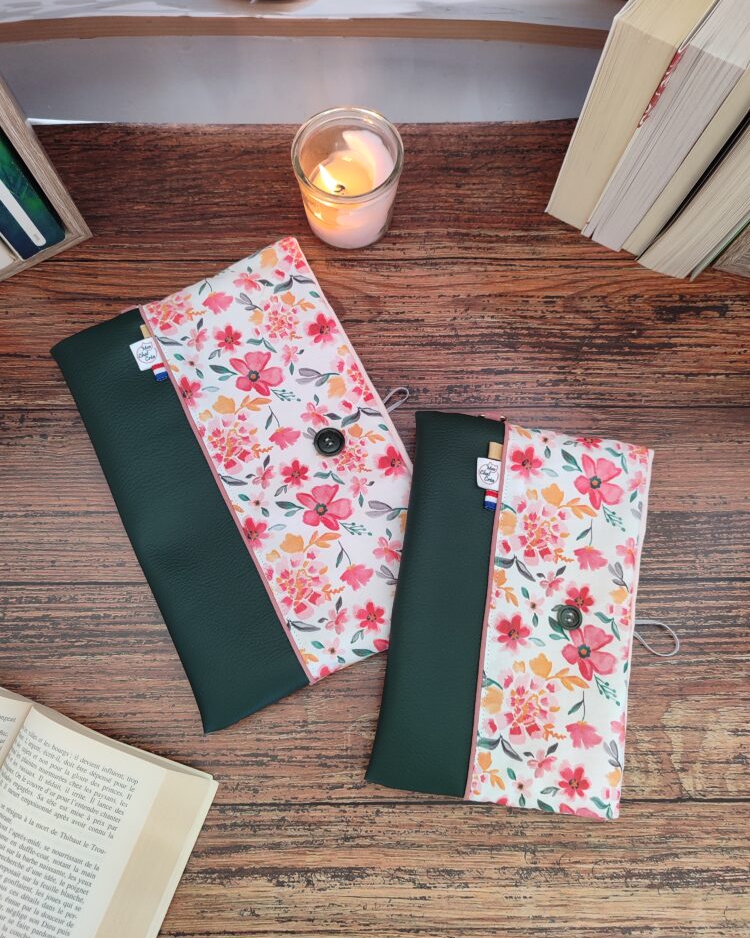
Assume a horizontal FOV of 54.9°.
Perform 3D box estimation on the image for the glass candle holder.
[{"bbox_3d":[-0.018,-0.203,0.516,0.074,0.066,0.074,0,77,-1],"label":"glass candle holder"}]

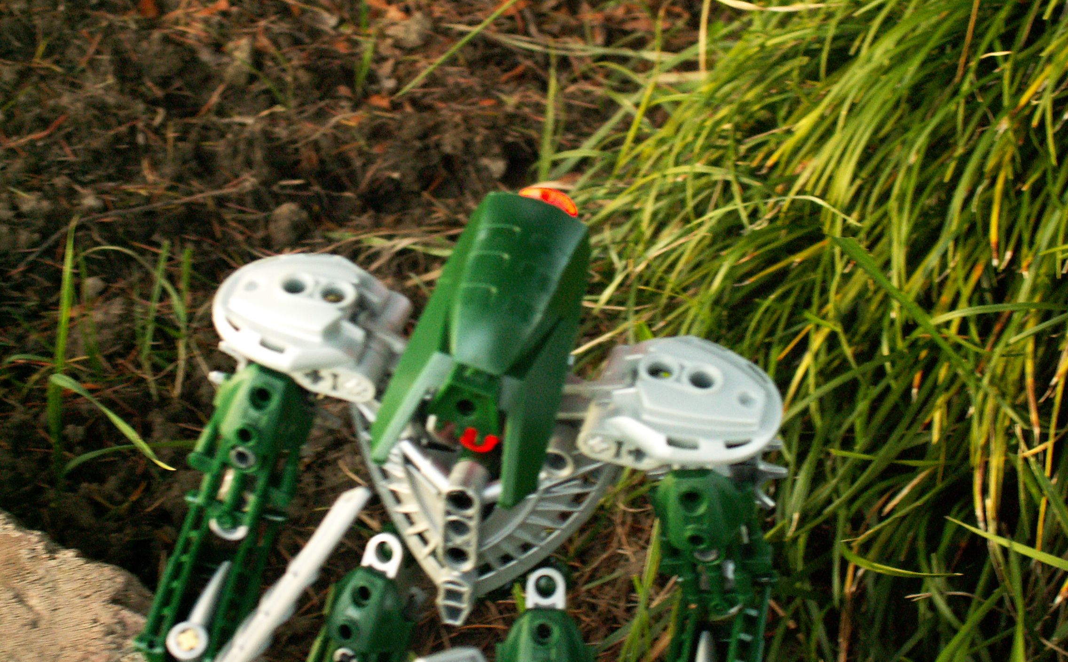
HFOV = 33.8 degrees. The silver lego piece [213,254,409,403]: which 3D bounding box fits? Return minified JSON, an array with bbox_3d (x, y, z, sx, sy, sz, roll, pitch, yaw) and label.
[{"bbox_3d":[-0.041,-0.001,0.325,0.035,0.013,0.022,13,47,1],"label":"silver lego piece"}]

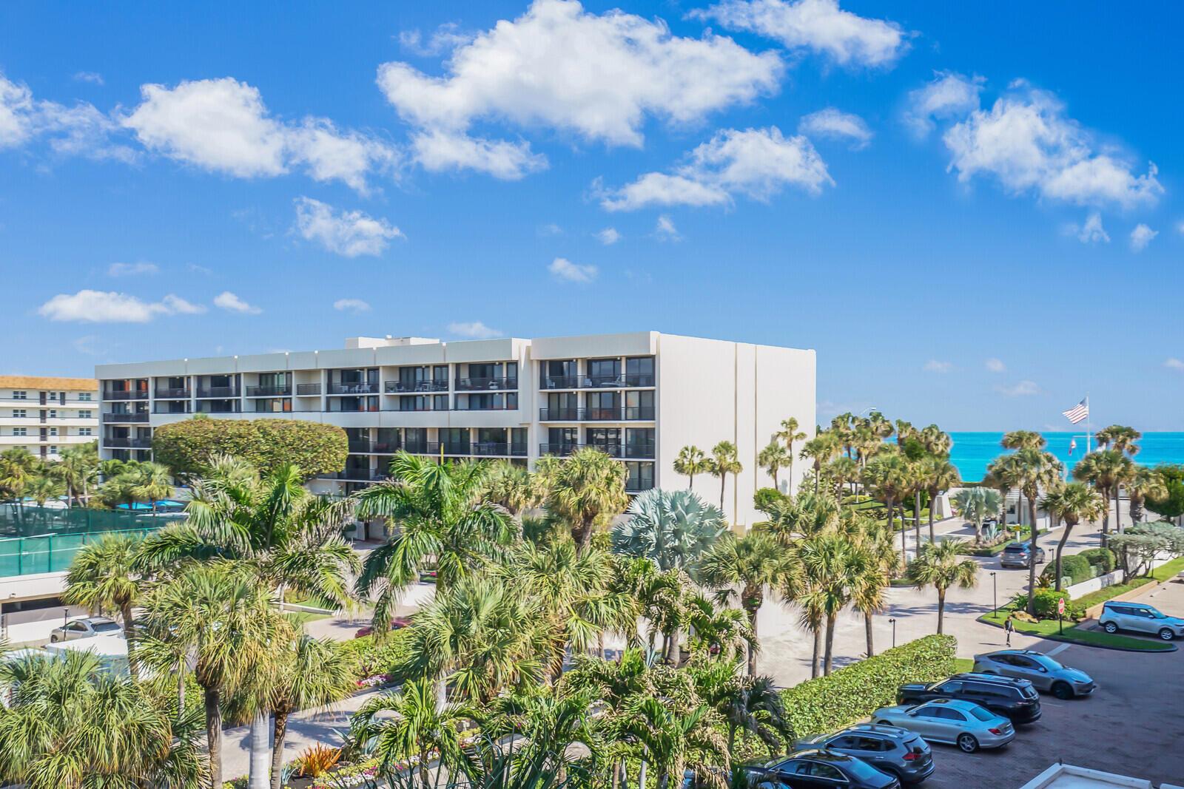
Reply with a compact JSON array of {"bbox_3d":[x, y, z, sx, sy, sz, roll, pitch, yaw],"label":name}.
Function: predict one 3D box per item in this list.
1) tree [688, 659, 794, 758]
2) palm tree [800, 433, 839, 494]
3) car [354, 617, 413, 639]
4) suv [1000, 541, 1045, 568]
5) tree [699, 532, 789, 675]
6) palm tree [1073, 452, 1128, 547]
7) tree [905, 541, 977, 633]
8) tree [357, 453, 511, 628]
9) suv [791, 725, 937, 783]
[{"bbox_3d":[4.556,9.921,35.210,3.141,3.674,3.141,0,-2,7],"label":"tree"},{"bbox_3d":[24.027,9.088,121.777,4.040,10.054,4.040,0,-2,11],"label":"palm tree"},{"bbox_3d":[-9.650,11.966,57.655,1.840,1.470,4.700,-1,-2,40],"label":"car"},{"bbox_3d":[32.262,11.985,85.934,1.900,1.680,4.700,-1,-2,39],"label":"suv"},{"bbox_3d":[6.441,8.996,47.744,3.860,6.580,3.860,0,-2,0],"label":"tree"},{"bbox_3d":[40.662,8.522,91.780,4.290,8.270,4.290,0,-2,0],"label":"palm tree"},{"bbox_3d":[17.300,9.971,56.717,3.500,5.400,3.500,0,-2,0],"label":"tree"},{"bbox_3d":[-5.579,7.112,40.799,5.670,10.120,5.670,0,-2,0],"label":"tree"},{"bbox_3d":[8.500,11.392,36.904,4.690,1.720,1.840,-1,-2,37],"label":"suv"}]

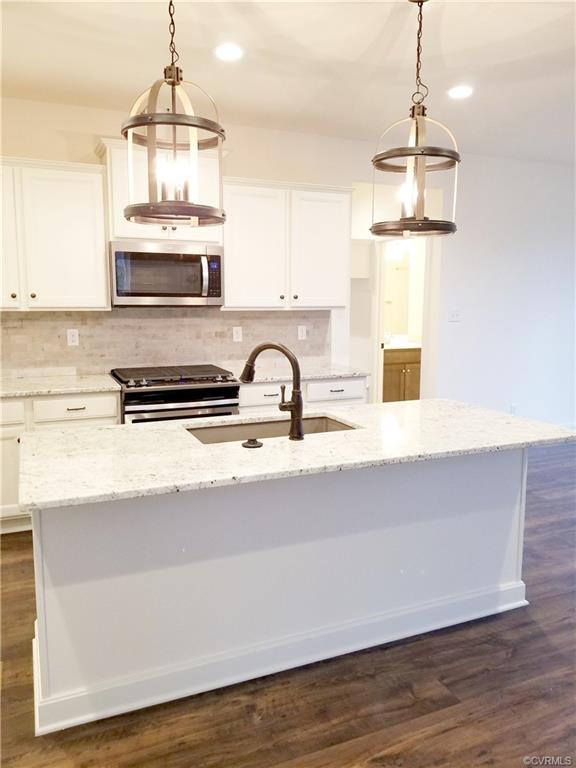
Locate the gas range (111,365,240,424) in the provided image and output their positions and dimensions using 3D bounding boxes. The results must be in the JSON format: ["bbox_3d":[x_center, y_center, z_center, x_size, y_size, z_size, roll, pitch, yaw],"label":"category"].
[{"bbox_3d":[-0.801,0.393,4.067,0.764,0.945,0.730,-3,9,-23],"label":"gas range"}]

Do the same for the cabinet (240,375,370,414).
[{"bbox_3d":[0.000,0.365,4.478,1.025,0.884,0.635,-3,9,-23],"label":"cabinet"}]

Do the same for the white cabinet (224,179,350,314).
[{"bbox_3d":[-0.054,-1.030,4.401,1.030,0.905,0.350,-3,9,-23],"label":"white cabinet"}]

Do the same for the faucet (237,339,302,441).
[{"bbox_3d":[-0.071,0.025,2.268,0.265,0.380,0.090,3,9,16],"label":"faucet"}]

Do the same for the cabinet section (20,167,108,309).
[{"bbox_3d":[-1.475,-0.933,3.819,0.530,0.875,0.330,-3,9,-23],"label":"cabinet section"}]

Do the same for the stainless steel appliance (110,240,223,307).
[{"bbox_3d":[-0.868,-0.758,4.057,0.758,0.408,0.400,-3,9,-23],"label":"stainless steel appliance"}]

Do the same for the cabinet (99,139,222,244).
[{"bbox_3d":[-0.862,-1.268,3.972,0.825,0.622,0.420,-3,9,-23],"label":"cabinet"}]

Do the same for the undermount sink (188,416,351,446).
[{"bbox_3d":[-0.066,0.308,2.503,0.725,0.220,0.380,-3,9,-23],"label":"undermount sink"}]

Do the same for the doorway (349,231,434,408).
[{"bbox_3d":[0.915,-0.324,5.201,0.950,2.040,0.140,-3,9,-23],"label":"doorway"}]

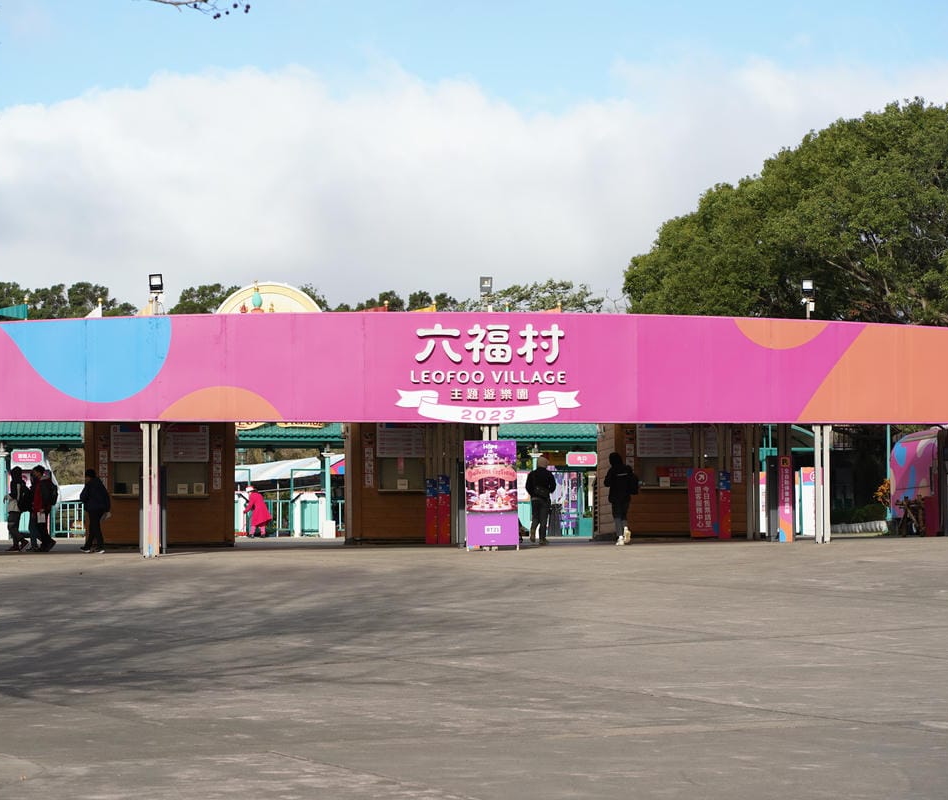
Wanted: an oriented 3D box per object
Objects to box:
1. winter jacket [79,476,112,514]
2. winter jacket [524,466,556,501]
[{"bbox_3d":[-7.155,1.794,53.600,0.380,0.710,0.520,-1,-2,41],"label":"winter jacket"},{"bbox_3d":[1.306,1.602,54.800,0.580,0.630,0.340,0,-1,5],"label":"winter jacket"}]

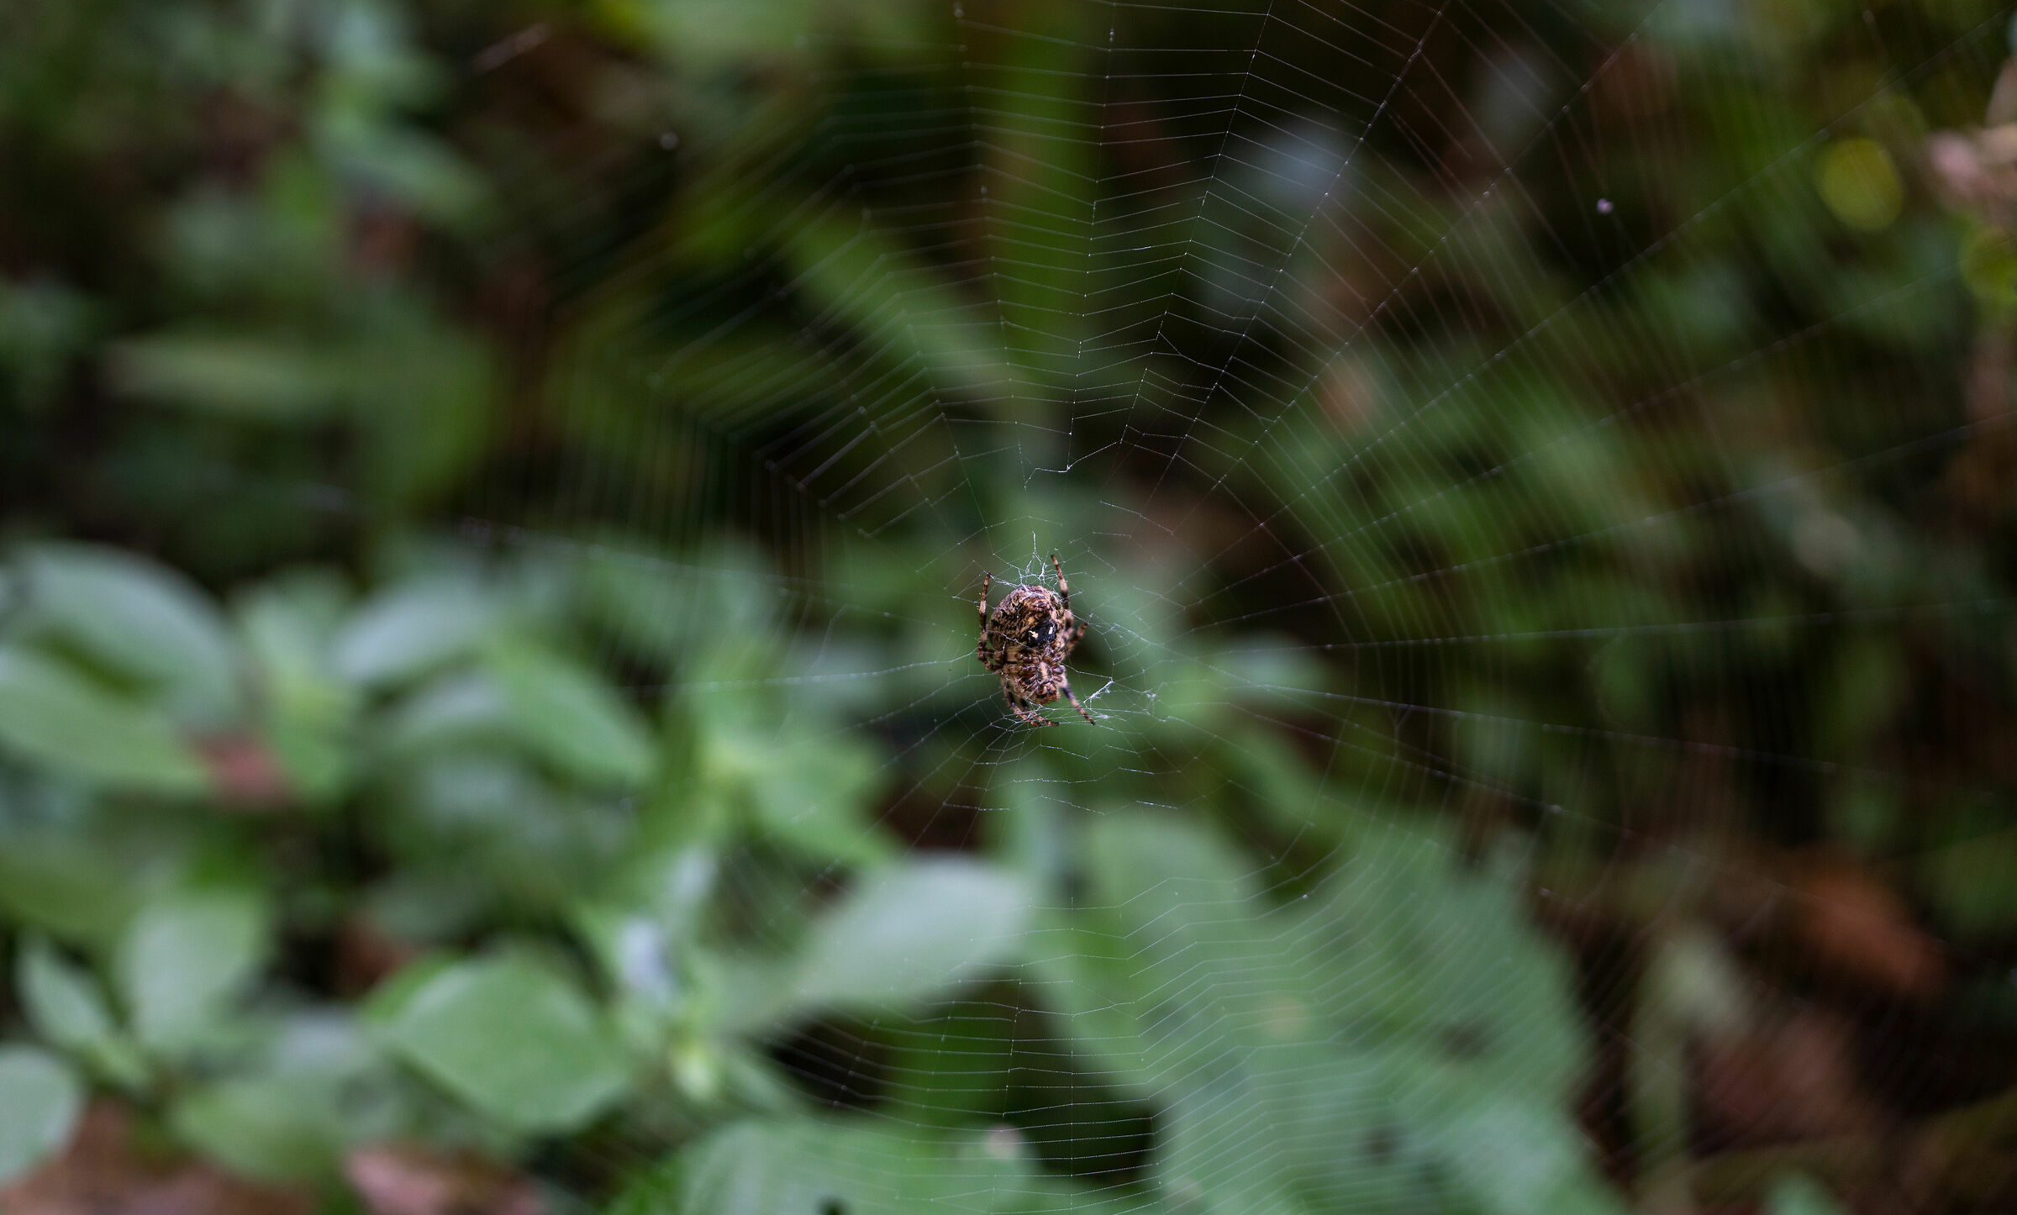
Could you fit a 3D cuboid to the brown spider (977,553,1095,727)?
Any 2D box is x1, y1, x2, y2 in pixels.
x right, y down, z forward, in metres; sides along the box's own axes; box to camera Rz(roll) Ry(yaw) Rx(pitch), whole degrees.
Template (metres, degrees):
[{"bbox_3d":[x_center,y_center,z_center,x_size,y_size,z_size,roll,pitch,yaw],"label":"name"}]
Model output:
[{"bbox_3d":[0.004,0.005,0.240,0.017,0.026,0.012,-7,2,-14],"label":"brown spider"}]

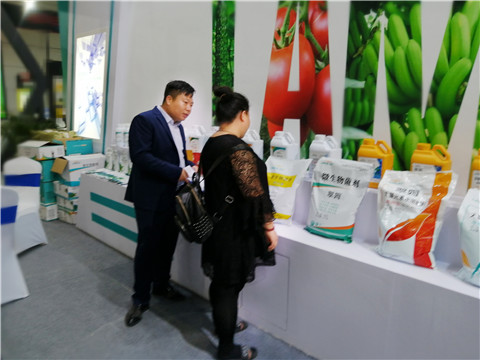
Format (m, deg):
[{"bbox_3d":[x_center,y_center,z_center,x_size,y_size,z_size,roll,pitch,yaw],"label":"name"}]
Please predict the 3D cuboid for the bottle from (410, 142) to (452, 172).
[{"bbox_3d":[1.145,-0.073,2.166,0.157,0.302,0.200,10,13,41],"label":"bottle"}]

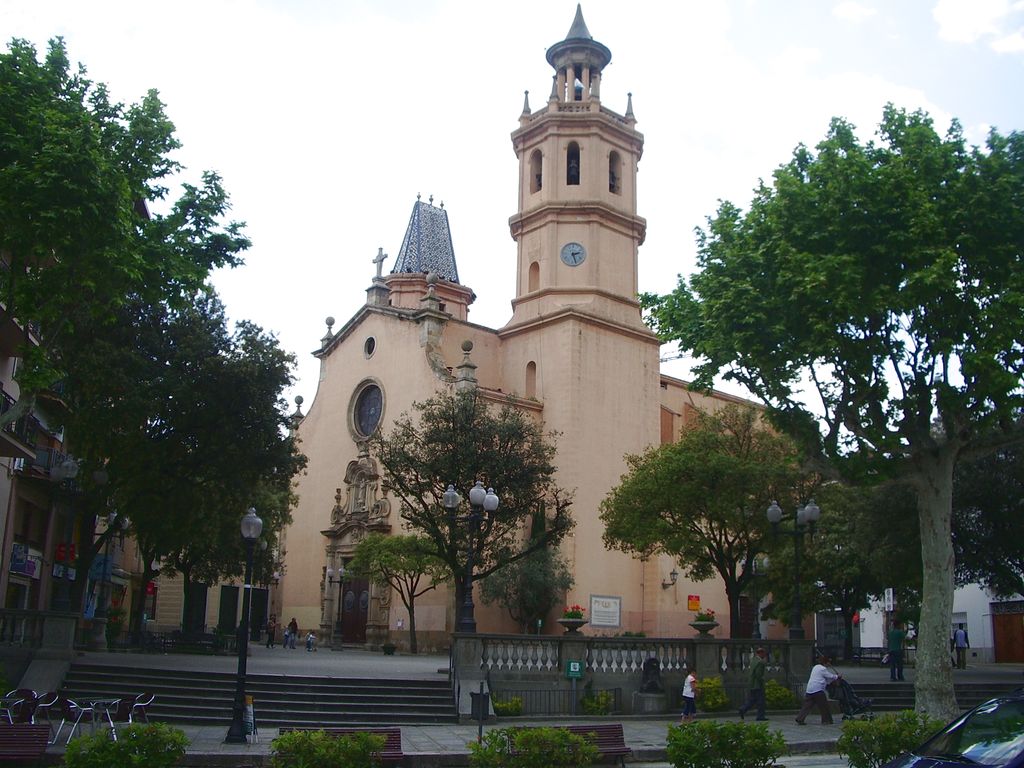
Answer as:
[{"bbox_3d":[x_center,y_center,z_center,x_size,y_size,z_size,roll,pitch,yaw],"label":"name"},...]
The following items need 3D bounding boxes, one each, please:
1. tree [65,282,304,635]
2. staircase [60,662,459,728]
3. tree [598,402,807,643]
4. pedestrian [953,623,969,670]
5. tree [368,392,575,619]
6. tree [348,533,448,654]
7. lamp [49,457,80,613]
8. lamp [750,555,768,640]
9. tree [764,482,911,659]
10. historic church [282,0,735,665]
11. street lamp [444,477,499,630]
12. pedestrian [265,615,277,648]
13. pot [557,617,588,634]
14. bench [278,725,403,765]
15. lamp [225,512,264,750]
[{"bbox_3d":[-11.422,2.798,35.776,8.910,12.850,8.460,2,-14,0],"label":"tree"},{"bbox_3d":[-4.390,5.866,19.204,7.500,0.920,1.800,7,-15,-18],"label":"staircase"},{"bbox_3d":[6.215,4.841,32.918,6.500,8.417,6.300,1,-13,0],"label":"tree"},{"bbox_3d":[17.278,10.138,39.983,0.520,1.674,0.360,1,-13,3],"label":"pedestrian"},{"bbox_3d":[-1.186,4.246,30.882,6.090,8.510,5.790,2,-14,0],"label":"tree"},{"bbox_3d":[-5.071,9.494,47.093,4.400,5.441,4.300,1,-13,0],"label":"tree"},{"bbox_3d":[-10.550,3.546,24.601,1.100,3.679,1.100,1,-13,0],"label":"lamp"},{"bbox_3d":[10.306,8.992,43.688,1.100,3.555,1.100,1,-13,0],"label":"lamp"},{"bbox_3d":[13.166,7.590,42.281,5.900,7.160,5.800,1,-13,0],"label":"tree"},{"bbox_3d":[2.688,-2.646,67.310,26.000,39.960,20.980,13,-18,-38],"label":"historic church"},{"bbox_3d":[-0.859,3.653,21.959,1.180,3.240,1.100,2,-14,0],"label":"street lamp"},{"bbox_3d":[-11.530,11.822,49.433,0.380,1.640,0.500,-1,-14,12],"label":"pedestrian"},{"bbox_3d":[1.495,5.995,25.547,0.780,0.433,0.780,1,-13,0],"label":"pot"},{"bbox_3d":[-2.584,5.622,15.495,1.830,0.820,0.620,4,-13,-13],"label":"bench"},{"bbox_3d":[-4.113,3.693,15.918,0.380,3.730,0.380,2,-14,0],"label":"lamp"}]

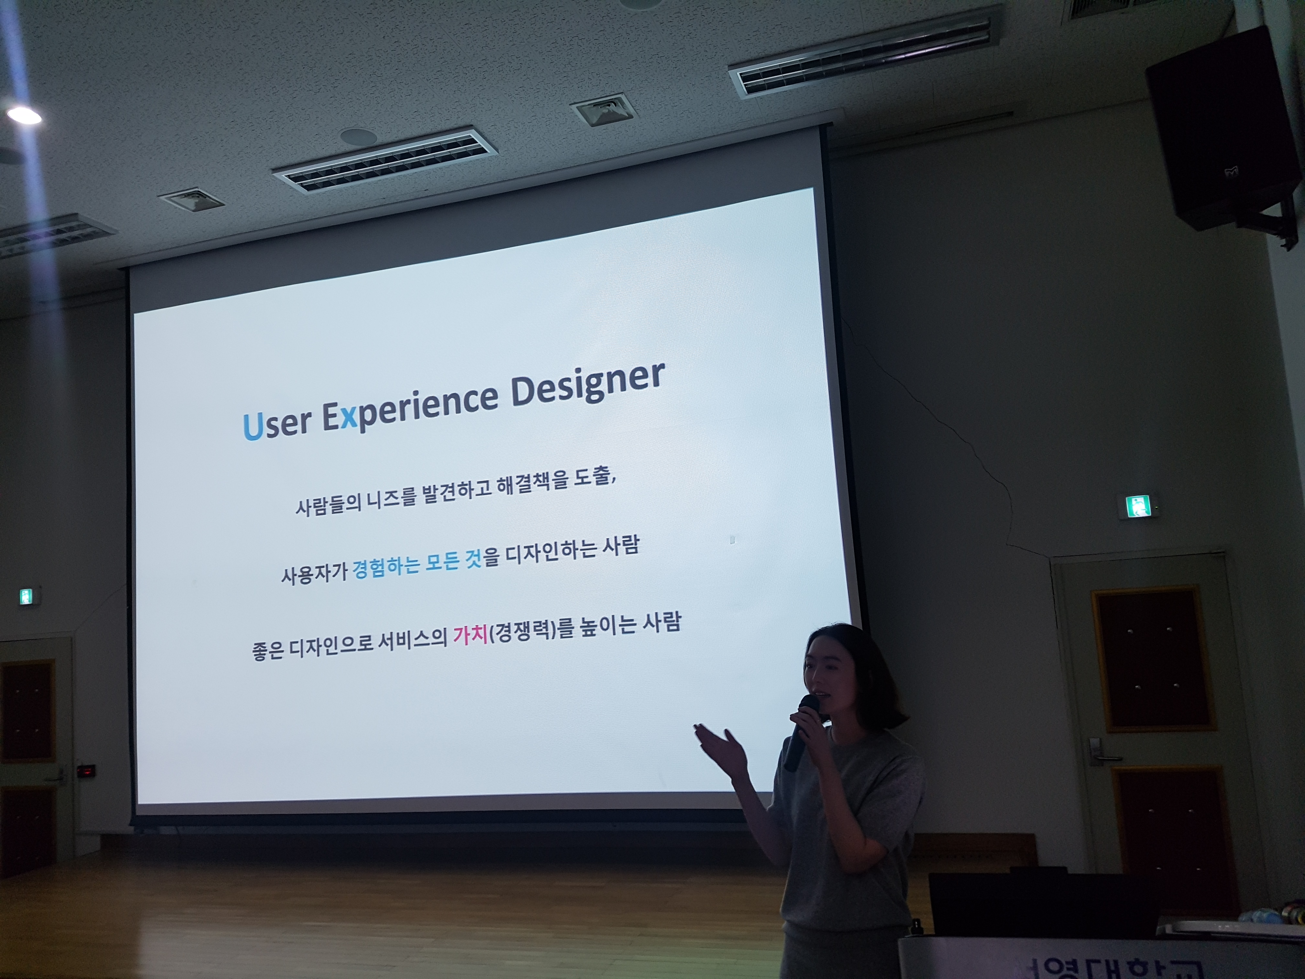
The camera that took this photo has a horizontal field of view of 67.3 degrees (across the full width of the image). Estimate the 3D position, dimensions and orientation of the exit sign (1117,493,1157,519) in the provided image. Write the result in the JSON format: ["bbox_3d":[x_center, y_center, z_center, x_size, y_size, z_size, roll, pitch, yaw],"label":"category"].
[{"bbox_3d":[2.657,0.087,5.353,0.200,0.140,0.045,-6,-7,16],"label":"exit sign"}]

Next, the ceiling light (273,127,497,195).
[{"bbox_3d":[-1.531,-1.887,5.611,1.290,0.060,0.335,-6,-7,16],"label":"ceiling light"}]

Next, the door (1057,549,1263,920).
[{"bbox_3d":[2.720,1.377,5.236,0.873,2.080,0.080,-6,-7,16],"label":"door"}]

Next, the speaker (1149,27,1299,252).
[{"bbox_3d":[2.454,-1.482,4.227,0.448,0.720,0.400,-10,-5,28],"label":"speaker"}]

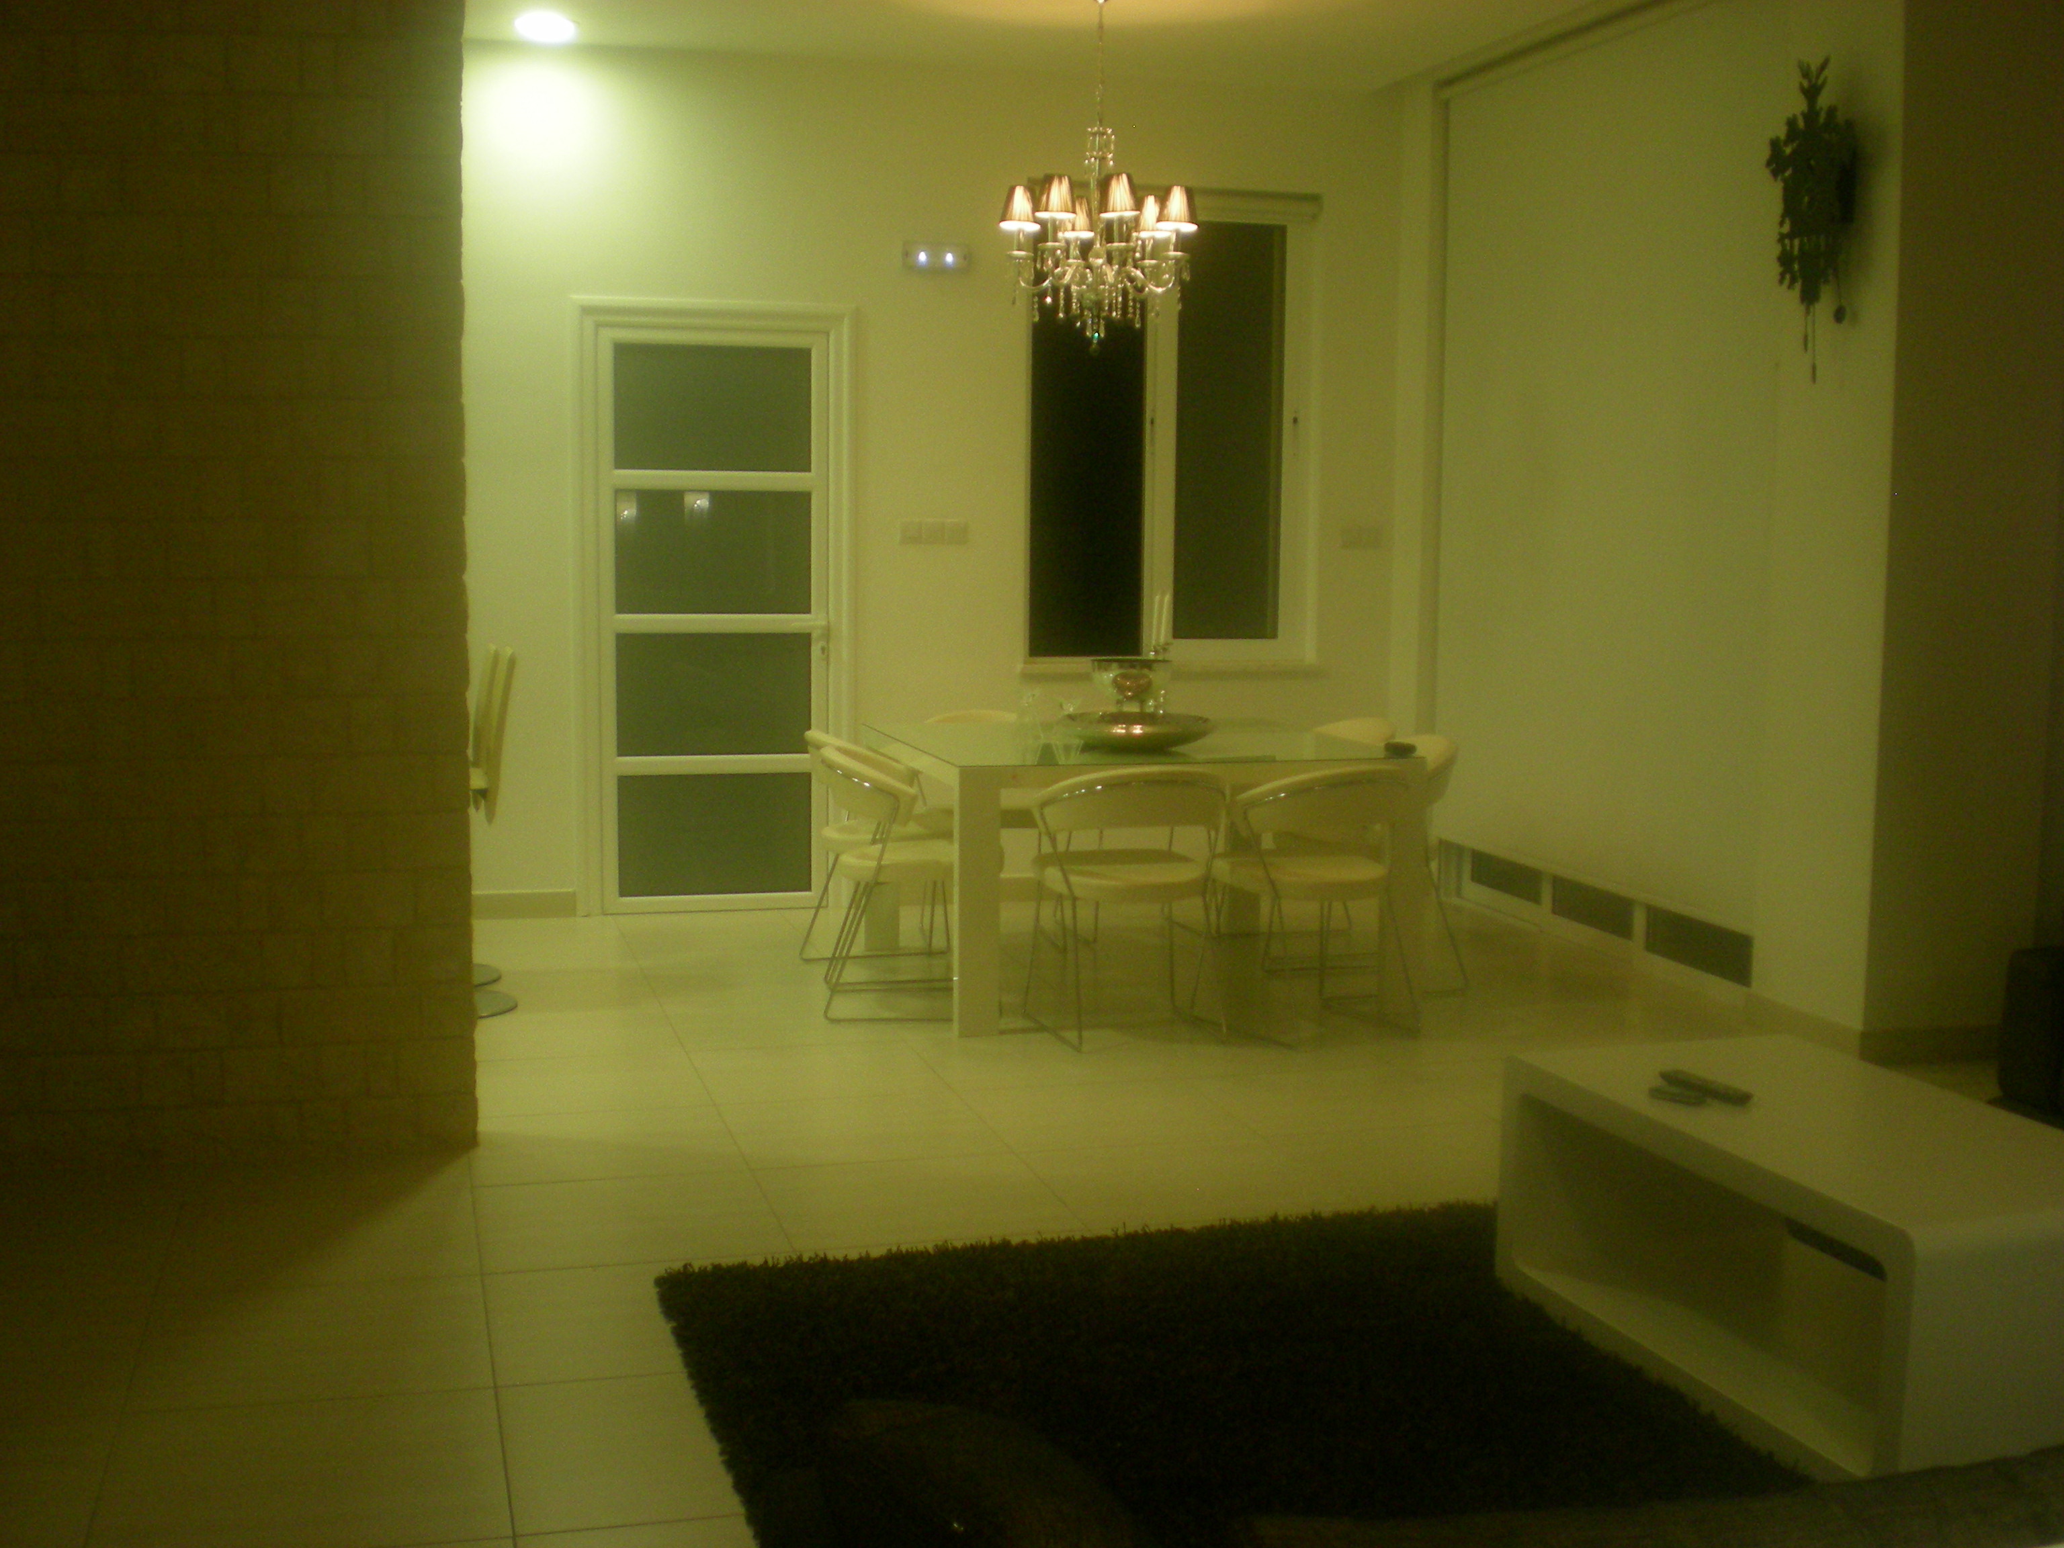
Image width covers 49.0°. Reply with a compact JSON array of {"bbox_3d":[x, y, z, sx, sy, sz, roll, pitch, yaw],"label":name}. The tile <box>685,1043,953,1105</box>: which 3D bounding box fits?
[{"bbox_3d":[-0.567,0.780,5.910,0.600,0.010,0.590,-1,7,-16],"label":"tile"}]

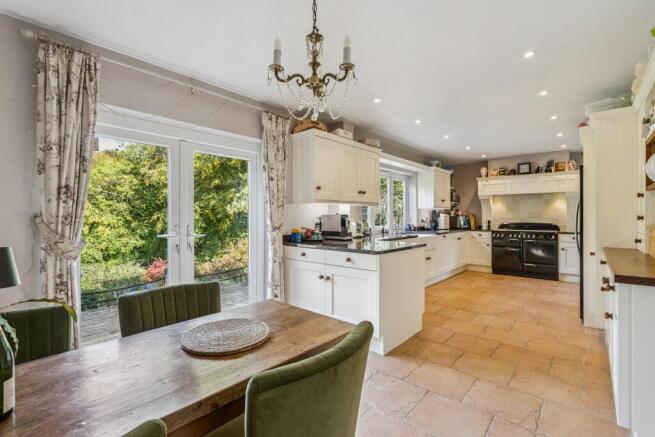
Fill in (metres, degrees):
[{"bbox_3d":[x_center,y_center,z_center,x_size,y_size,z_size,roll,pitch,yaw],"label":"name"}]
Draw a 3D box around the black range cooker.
[{"bbox_3d":[4.133,0.645,6.079,1.095,1.080,0.600,0,0,42],"label":"black range cooker"}]

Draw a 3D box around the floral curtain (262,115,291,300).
[{"bbox_3d":[-0.568,0.022,3.291,0.140,2.340,0.360,0,0,42],"label":"floral curtain"}]

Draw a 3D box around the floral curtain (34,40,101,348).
[{"bbox_3d":[-1.737,0.040,1.972,0.140,2.330,0.325,0,0,42],"label":"floral curtain"}]

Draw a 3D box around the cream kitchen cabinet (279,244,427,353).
[{"bbox_3d":[0.278,0.768,3.332,1.325,0.900,0.940,0,0,42],"label":"cream kitchen cabinet"}]

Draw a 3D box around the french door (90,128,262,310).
[{"bbox_3d":[-1.324,0.189,2.620,0.090,2.080,1.810,0,0,42],"label":"french door"}]

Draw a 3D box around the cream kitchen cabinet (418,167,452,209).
[{"bbox_3d":[2.373,-0.637,6.424,0.350,0.865,1.000,0,0,42],"label":"cream kitchen cabinet"}]

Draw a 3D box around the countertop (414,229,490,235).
[{"bbox_3d":[2.631,0.294,6.107,1.160,0.035,2.600,0,0,42],"label":"countertop"}]

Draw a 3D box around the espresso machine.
[{"bbox_3d":[0.140,0.129,3.832,0.410,0.343,0.210,0,0,37],"label":"espresso machine"}]

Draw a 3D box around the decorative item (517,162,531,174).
[{"bbox_3d":[4.073,-1.024,6.009,0.225,0.240,0.060,0,0,42],"label":"decorative item"}]

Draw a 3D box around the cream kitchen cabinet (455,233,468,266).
[{"bbox_3d":[2.629,0.697,6.435,0.620,0.805,0.780,0,0,42],"label":"cream kitchen cabinet"}]

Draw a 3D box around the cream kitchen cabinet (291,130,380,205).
[{"bbox_3d":[0.153,-0.600,3.921,0.390,0.840,1.310,0,0,42],"label":"cream kitchen cabinet"}]

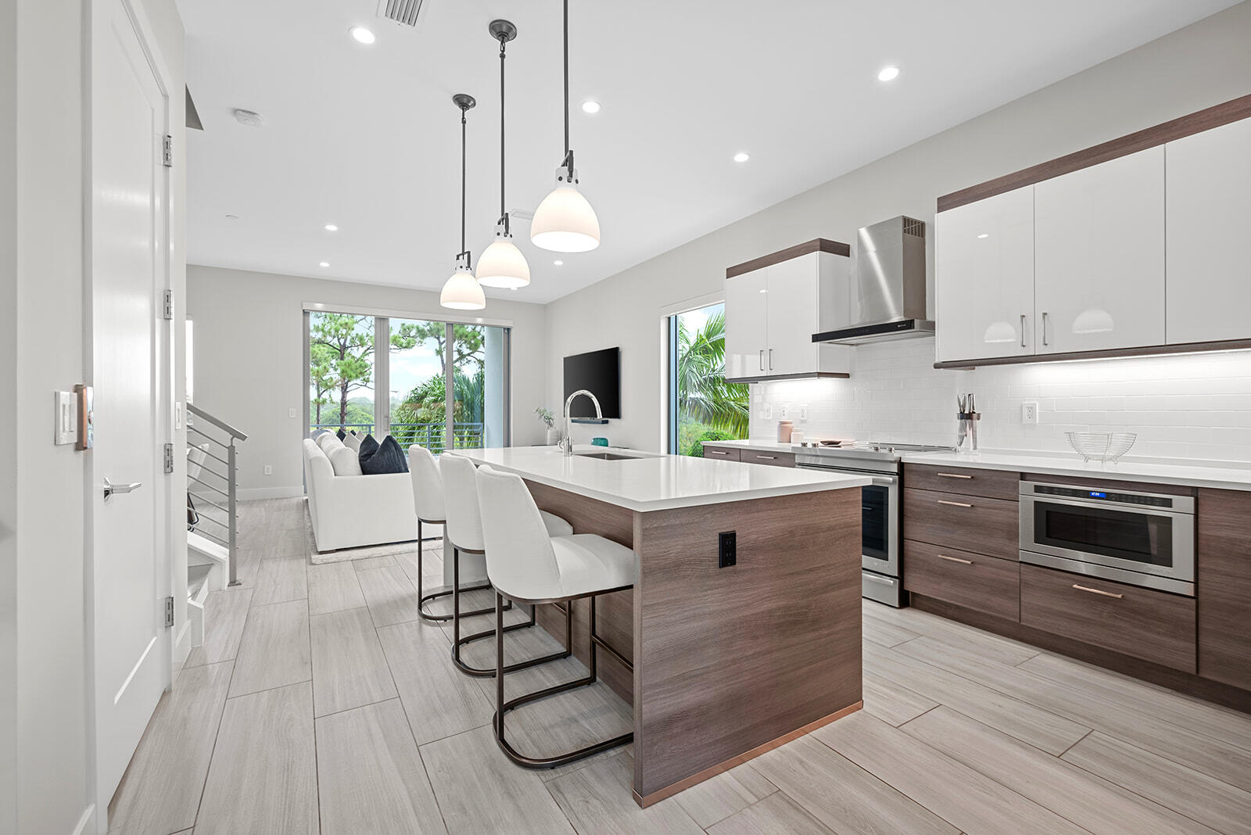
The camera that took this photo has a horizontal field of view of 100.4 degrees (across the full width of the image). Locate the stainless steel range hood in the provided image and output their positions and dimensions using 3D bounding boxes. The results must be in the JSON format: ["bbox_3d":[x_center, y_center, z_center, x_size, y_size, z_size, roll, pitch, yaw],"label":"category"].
[{"bbox_3d":[1.802,-0.951,3.660,0.500,0.818,0.757,0,1,-32],"label":"stainless steel range hood"}]

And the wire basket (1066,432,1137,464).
[{"bbox_3d":[2.468,0.163,2.712,0.270,0.158,0.270,0,0,-32],"label":"wire basket"}]

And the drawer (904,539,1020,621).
[{"bbox_3d":[2.027,0.876,2.986,0.500,0.307,0.594,0,1,-31],"label":"drawer"}]

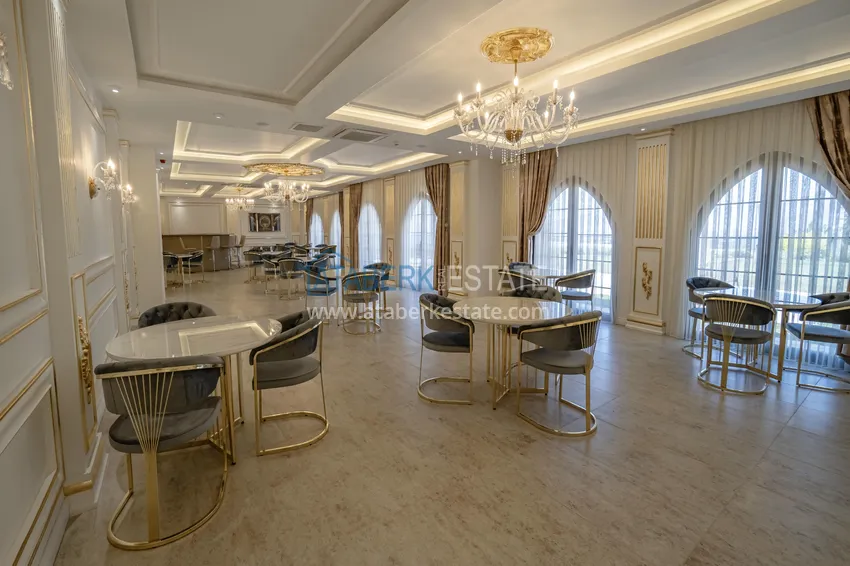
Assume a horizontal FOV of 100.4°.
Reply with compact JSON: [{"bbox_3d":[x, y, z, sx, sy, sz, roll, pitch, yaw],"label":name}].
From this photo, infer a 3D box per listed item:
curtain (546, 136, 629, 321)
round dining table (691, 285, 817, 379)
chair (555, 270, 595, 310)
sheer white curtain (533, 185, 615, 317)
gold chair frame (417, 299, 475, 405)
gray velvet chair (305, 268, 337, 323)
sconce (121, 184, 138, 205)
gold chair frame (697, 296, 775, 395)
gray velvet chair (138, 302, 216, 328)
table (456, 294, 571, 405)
[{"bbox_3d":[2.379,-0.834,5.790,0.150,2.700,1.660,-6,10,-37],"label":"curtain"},{"bbox_3d":[3.270,0.494,3.593,0.960,0.760,0.960,-6,10,-35],"label":"round dining table"},{"bbox_3d":[2.250,0.223,5.241,0.510,0.810,0.520,4,9,26],"label":"chair"},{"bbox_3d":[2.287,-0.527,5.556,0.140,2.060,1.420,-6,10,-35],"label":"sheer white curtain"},{"bbox_3d":[0.180,0.561,3.149,0.520,0.870,0.550,0,9,0],"label":"gold chair frame"},{"bbox_3d":[-1.570,0.157,5.329,0.520,0.800,0.520,0,8,-2],"label":"gray velvet chair"},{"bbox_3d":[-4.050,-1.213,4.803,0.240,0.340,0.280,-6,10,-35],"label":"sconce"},{"bbox_3d":[2.870,0.514,3.292,0.510,0.810,0.520,-7,11,-40],"label":"gold chair frame"},{"bbox_3d":[-1.740,0.592,2.591,0.520,0.830,0.510,-6,10,-36],"label":"gray velvet chair"},{"bbox_3d":[0.810,0.613,3.238,1.130,0.740,1.130,0,9,0],"label":"table"}]

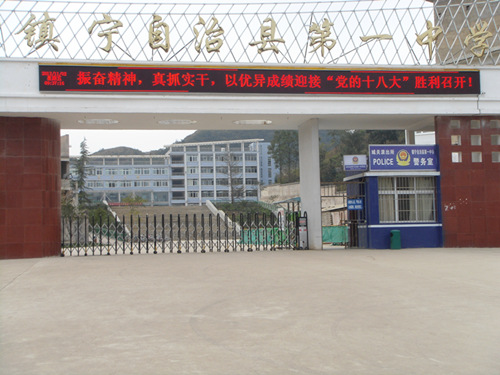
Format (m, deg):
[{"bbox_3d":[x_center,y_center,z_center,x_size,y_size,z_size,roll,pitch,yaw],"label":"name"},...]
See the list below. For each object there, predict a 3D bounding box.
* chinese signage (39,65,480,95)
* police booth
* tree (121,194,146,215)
[{"bbox_3d":[0.655,-3.630,27.491,15.150,0.900,0.250,-1,-3,-9],"label":"chinese signage"},{"bbox_3d":[5.216,0.402,29.668,2.834,3.667,2.600,-1,-3,-9],"label":"police booth"},{"bbox_3d":[-13.632,3.417,94.846,3.100,5.200,3.000,-1,-3,-9],"label":"tree"}]

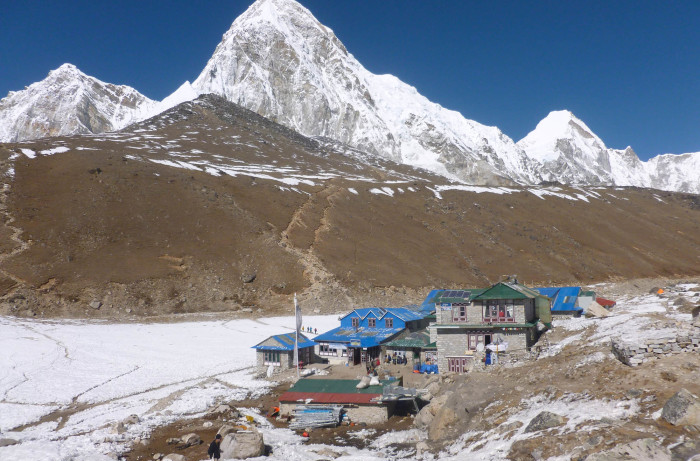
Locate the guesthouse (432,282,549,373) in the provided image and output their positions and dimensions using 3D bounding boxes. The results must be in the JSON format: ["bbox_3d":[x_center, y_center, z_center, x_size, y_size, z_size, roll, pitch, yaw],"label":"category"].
[{"bbox_3d":[15.002,10.307,61.270,10.800,9.000,9.000,-3,-5,21],"label":"guesthouse"}]

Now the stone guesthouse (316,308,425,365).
[{"bbox_3d":[2.570,12.719,69.511,9.200,6.000,12.000,-3,-5,26],"label":"stone guesthouse"}]

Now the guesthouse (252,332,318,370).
[{"bbox_3d":[-7.529,13.847,65.632,5.200,3.800,5.800,-3,-5,25],"label":"guesthouse"}]

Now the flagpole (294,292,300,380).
[{"bbox_3d":[-5.387,10.772,57.813,0.200,8.640,0.200,-3,-5,0],"label":"flagpole"}]

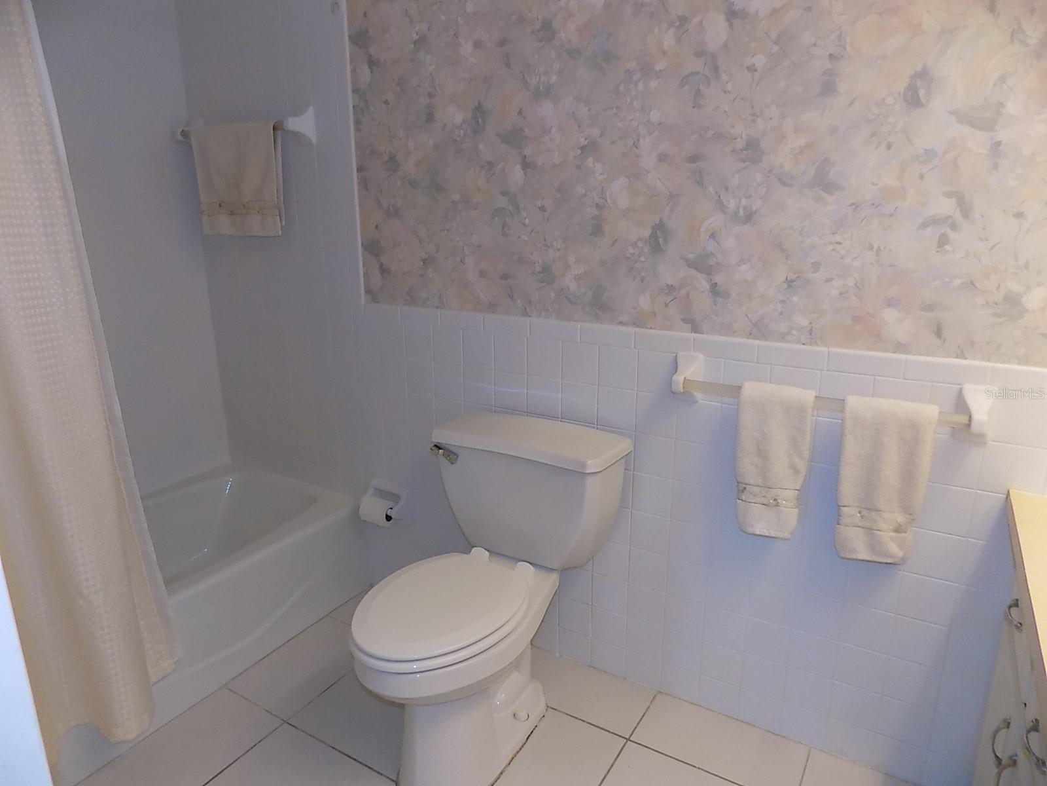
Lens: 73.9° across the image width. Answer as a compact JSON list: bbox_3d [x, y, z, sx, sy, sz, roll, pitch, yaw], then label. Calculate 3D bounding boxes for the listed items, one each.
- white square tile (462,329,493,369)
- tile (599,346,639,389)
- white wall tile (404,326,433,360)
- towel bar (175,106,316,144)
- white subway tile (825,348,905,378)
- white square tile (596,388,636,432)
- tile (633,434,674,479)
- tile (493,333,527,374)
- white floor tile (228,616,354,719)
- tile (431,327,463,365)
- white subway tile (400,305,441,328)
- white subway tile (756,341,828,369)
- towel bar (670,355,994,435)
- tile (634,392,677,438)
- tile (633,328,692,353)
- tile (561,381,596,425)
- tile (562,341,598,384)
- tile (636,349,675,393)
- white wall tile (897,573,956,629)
[{"bbox_3d":[-0.130,-0.122,2.034,0.108,0.108,0.010,9,18,29],"label":"white square tile"},{"bbox_3d":[0.248,-0.066,1.805,0.108,0.108,0.009,9,18,30],"label":"tile"},{"bbox_3d":[-0.319,-0.152,2.140,0.108,0.108,0.010,9,18,29],"label":"white wall tile"},{"bbox_3d":[-0.920,-0.856,2.256,0.590,0.109,0.082,9,18,29],"label":"towel bar"},{"bbox_3d":[0.743,-0.065,1.517,0.151,0.051,0.010,9,18,29],"label":"white subway tile"},{"bbox_3d":[0.247,0.043,1.848,0.108,0.108,0.008,9,17,29],"label":"white square tile"},{"bbox_3d":[0.340,0.165,1.812,0.108,0.108,0.009,9,18,30],"label":"tile"},{"bbox_3d":[-0.035,-0.108,1.980,0.108,0.108,0.010,9,18,29],"label":"tile"},{"bbox_3d":[-0.648,0.819,2.106,0.268,0.009,0.408,9,17,29],"label":"white floor tile"},{"bbox_3d":[-0.224,-0.137,2.087,0.108,0.108,0.010,9,18,29],"label":"tile"},{"bbox_3d":[-0.310,-0.232,2.105,0.152,0.052,0.010,9,18,30],"label":"white subway tile"},{"bbox_3d":[0.613,-0.085,1.587,0.151,0.049,0.010,9,17,29],"label":"white subway tile"},{"bbox_3d":[0.648,0.013,1.541,0.665,0.110,0.083,9,17,29],"label":"towel bar"},{"bbox_3d":[0.341,0.057,1.794,0.108,0.108,0.008,9,17,29],"label":"tile"},{"bbox_3d":[0.350,-0.128,1.737,0.151,0.049,0.010,9,17,29],"label":"tile"},{"bbox_3d":[0.153,0.027,1.903,0.108,0.108,0.010,9,18,29],"label":"tile"},{"bbox_3d":[0.153,-0.079,1.873,0.108,0.108,0.008,9,17,29],"label":"tile"},{"bbox_3d":[0.335,-0.053,1.755,0.108,0.108,0.009,9,18,30],"label":"tile"},{"bbox_3d":[0.900,0.460,1.549,0.108,0.108,0.009,9,18,30],"label":"white wall tile"}]

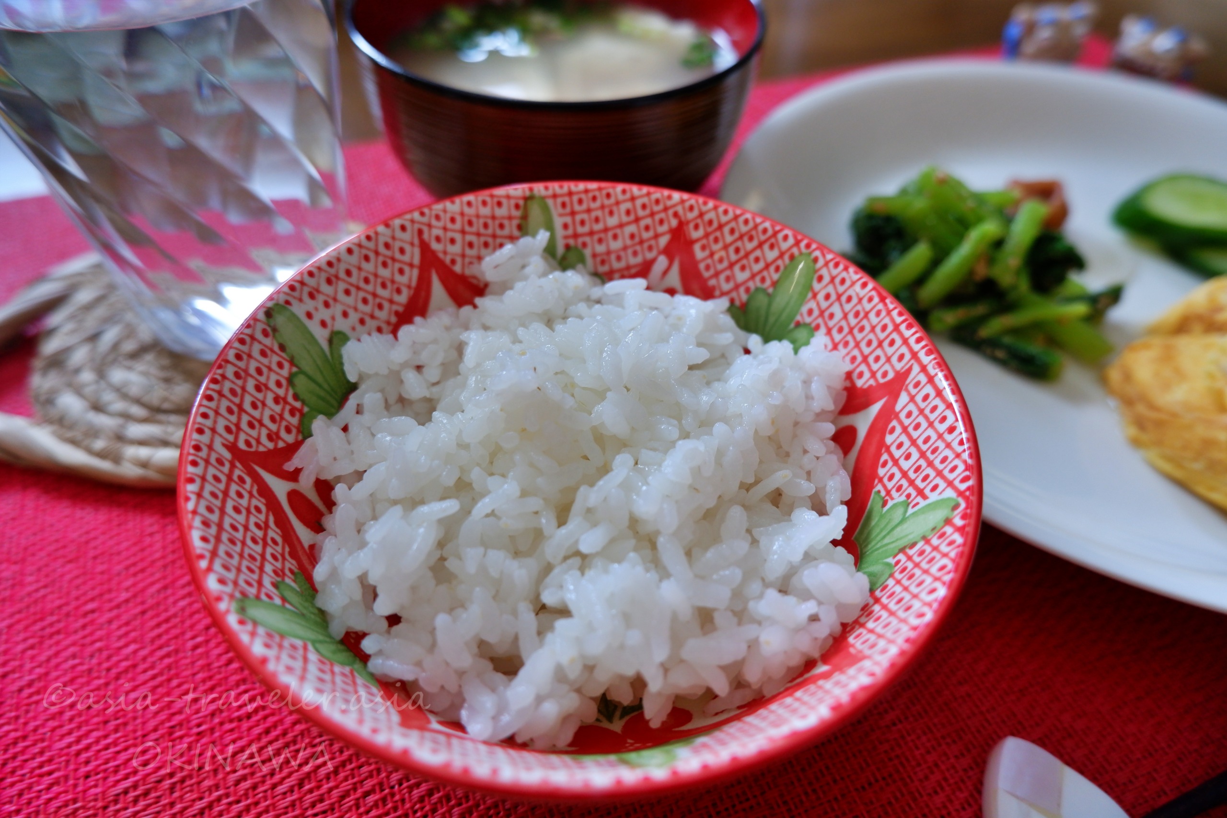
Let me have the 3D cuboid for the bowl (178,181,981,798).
[{"bbox_3d":[-0.005,0.017,0.150,0.124,0.060,0.124,1,48,-1],"label":"bowl"}]

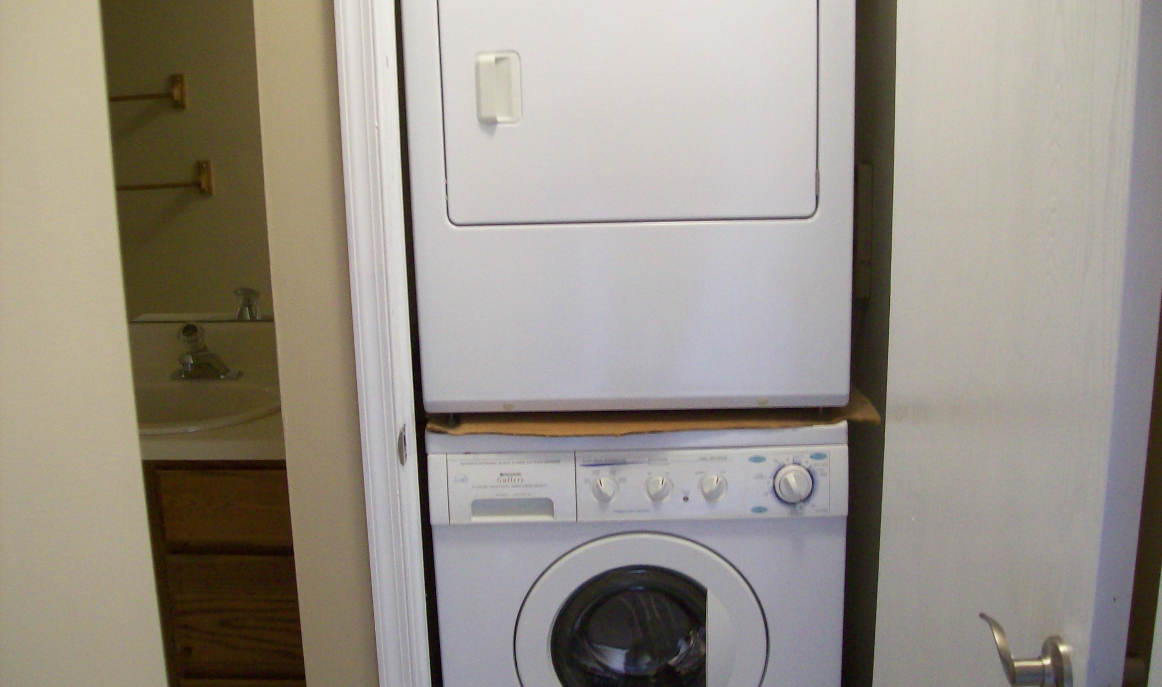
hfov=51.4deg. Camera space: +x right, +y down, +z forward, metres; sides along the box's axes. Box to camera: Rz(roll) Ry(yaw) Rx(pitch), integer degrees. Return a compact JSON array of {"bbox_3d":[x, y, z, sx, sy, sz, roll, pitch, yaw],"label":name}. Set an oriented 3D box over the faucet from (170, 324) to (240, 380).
[{"bbox_3d":[-0.806,0.019,2.545,0.150,0.120,0.142,-1,12,2],"label":"faucet"}]

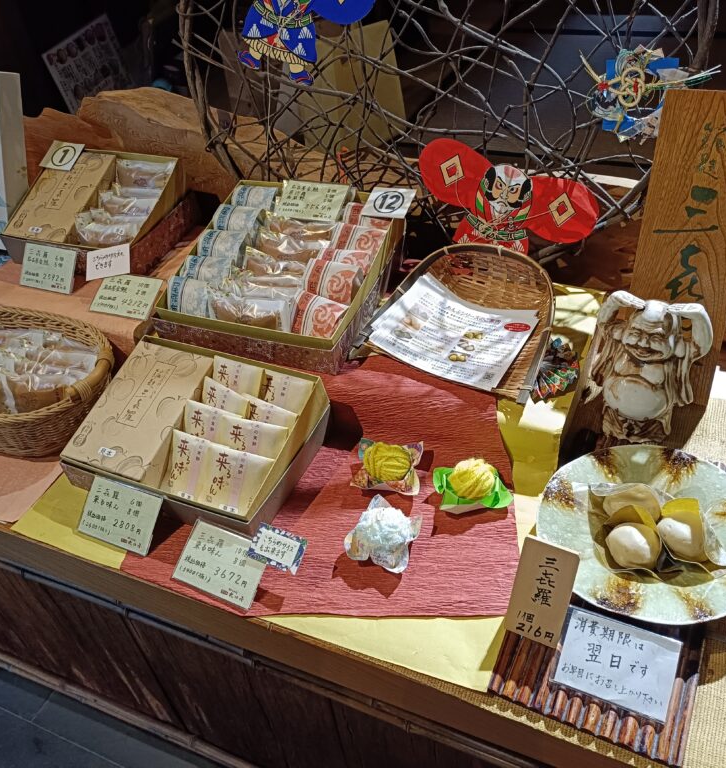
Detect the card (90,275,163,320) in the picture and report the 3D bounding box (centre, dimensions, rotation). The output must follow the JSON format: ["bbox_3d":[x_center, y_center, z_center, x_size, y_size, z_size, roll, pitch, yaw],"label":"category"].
[{"bbox_3d":[-0.335,-0.123,1.047,0.093,0.006,0.062,7,71,14],"label":"card"}]

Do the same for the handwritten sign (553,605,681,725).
[{"bbox_3d":[0.233,0.256,0.680,0.100,0.006,0.072,14,82,20],"label":"handwritten sign"}]

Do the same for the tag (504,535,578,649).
[{"bbox_3d":[0.173,0.199,0.711,0.051,0.104,0.010,14,17,21],"label":"tag"}]

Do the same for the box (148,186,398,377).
[{"bbox_3d":[-0.098,-0.151,0.965,0.241,0.084,0.259,11,52,18],"label":"box"}]

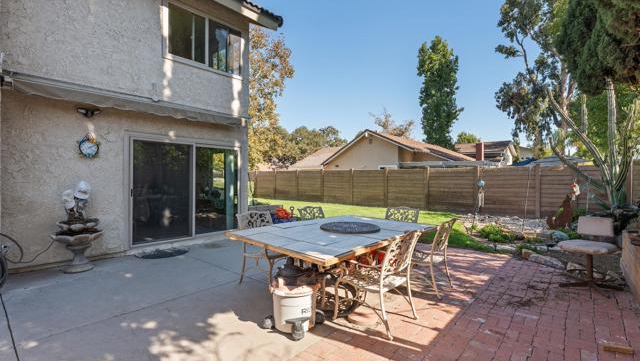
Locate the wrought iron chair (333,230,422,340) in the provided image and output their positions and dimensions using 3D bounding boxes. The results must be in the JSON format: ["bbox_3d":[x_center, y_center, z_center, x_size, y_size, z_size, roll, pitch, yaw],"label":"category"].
[{"bbox_3d":[0.600,0.910,2.800,0.630,0.900,0.570,0,0,43],"label":"wrought iron chair"}]

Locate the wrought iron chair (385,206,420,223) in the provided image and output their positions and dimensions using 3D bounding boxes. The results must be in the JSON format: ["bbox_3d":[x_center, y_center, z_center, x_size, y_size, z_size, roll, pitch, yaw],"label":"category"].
[{"bbox_3d":[1.260,0.910,4.680,0.570,0.900,0.630,0,0,38],"label":"wrought iron chair"}]

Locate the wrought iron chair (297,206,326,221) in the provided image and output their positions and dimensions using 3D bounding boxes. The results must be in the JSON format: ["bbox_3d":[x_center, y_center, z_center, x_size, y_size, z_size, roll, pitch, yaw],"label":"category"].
[{"bbox_3d":[0.040,0.910,4.700,0.570,0.900,0.630,0,0,-42],"label":"wrought iron chair"}]

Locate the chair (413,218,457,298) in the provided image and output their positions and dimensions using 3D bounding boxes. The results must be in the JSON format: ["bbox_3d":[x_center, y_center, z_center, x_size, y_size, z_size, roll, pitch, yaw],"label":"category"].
[{"bbox_3d":[1.350,0.910,3.620,0.630,0.900,0.570,0,0,43],"label":"chair"}]

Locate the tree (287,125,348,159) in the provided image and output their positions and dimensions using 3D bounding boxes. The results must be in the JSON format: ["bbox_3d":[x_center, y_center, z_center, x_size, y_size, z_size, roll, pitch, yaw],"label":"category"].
[{"bbox_3d":[-0.400,-3.300,42.000,8.500,9.300,8.000,0,0,0],"label":"tree"}]

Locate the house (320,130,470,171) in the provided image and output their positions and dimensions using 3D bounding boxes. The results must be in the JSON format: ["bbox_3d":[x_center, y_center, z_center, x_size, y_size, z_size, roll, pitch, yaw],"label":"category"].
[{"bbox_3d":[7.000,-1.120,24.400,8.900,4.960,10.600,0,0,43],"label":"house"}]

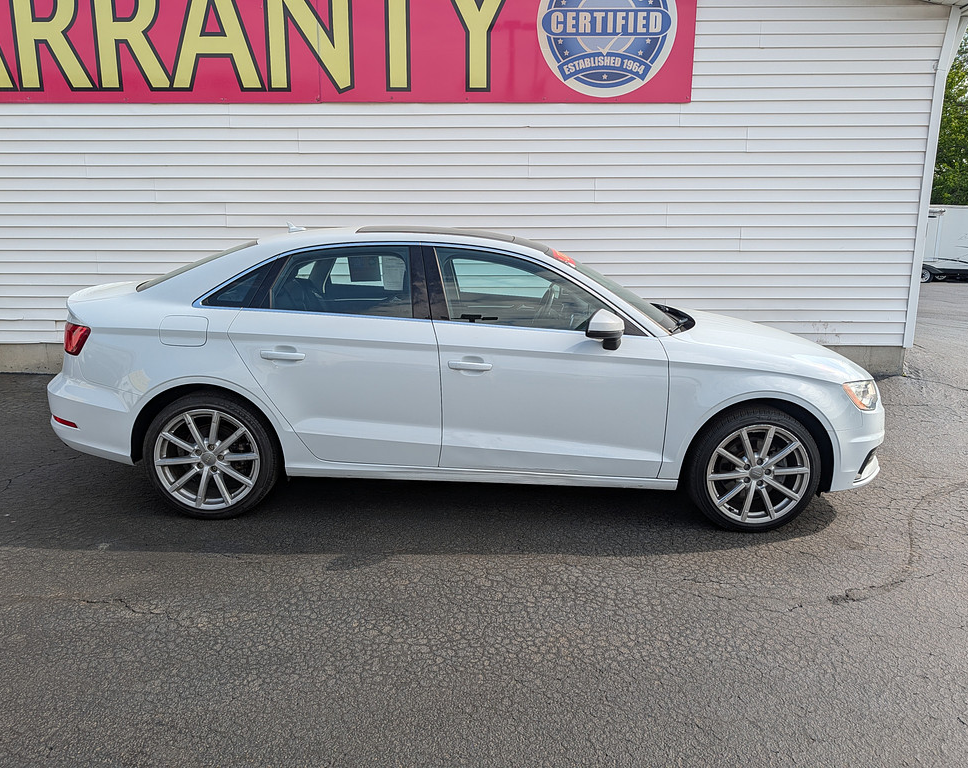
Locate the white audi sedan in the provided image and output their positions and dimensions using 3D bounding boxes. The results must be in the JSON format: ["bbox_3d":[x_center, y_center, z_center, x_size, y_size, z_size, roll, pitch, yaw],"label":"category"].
[{"bbox_3d":[-0.035,-0.171,4.150,4.456,1.420,1.840,1,12,-1],"label":"white audi sedan"}]

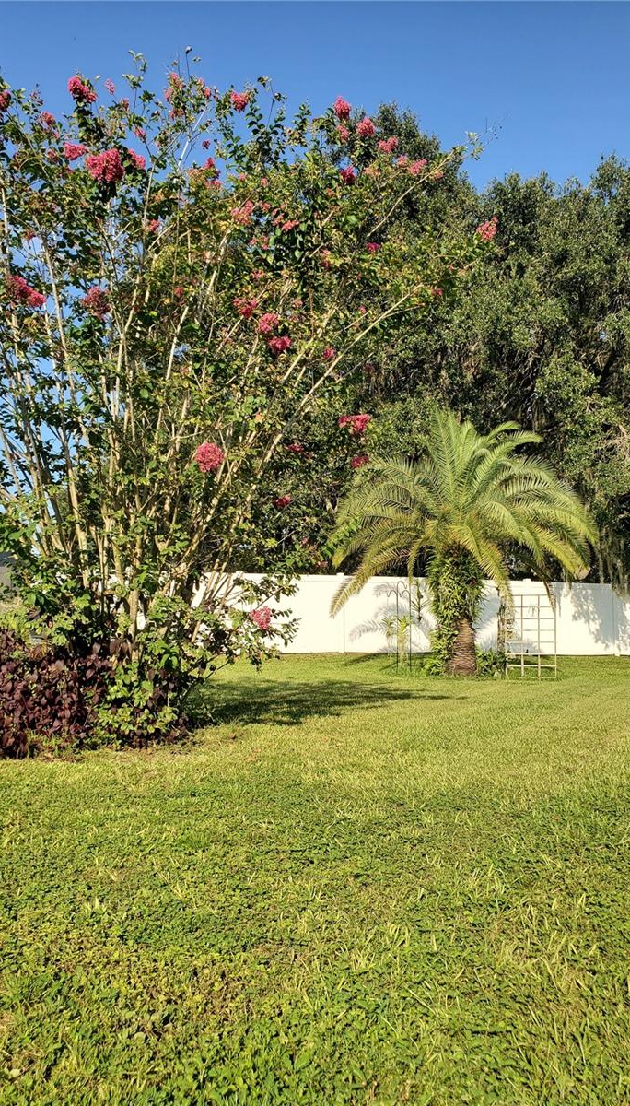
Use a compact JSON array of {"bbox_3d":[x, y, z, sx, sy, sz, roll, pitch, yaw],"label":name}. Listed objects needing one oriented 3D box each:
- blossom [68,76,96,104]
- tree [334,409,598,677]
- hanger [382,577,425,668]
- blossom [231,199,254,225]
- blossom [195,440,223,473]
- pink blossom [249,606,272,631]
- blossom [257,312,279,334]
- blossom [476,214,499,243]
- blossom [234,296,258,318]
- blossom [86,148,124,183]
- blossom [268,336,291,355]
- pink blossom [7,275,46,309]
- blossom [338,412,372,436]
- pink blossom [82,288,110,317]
[{"bbox_3d":[-2.241,-4.460,8.000,0.266,0.266,0.266,0,-3,0],"label":"blossom"},{"bbox_3d":[2.742,-0.196,15.400,4.822,4.822,4.678,0,-3,0],"label":"tree"},{"bbox_3d":[1.647,1.341,15.300,0.680,1.680,0.180,0,-3,-3],"label":"hanger"},{"bbox_3d":[-0.740,-3.485,8.500,0.238,0.246,0.230,0,-3,-5],"label":"blossom"},{"bbox_3d":[-0.978,-0.893,7.700,0.256,0.290,0.273,0,-3,0],"label":"blossom"},{"bbox_3d":[-0.541,0.641,8.200,0.212,0.237,0.213,0,-3,-4],"label":"pink blossom"},{"bbox_3d":[-0.480,-2.325,8.400,0.224,0.224,0.224,0,-3,0],"label":"blossom"},{"bbox_3d":[1.717,-3.246,8.300,0.221,0.276,0.247,0,-3,0],"label":"blossom"},{"bbox_3d":[-0.686,-2.463,8.300,0.239,0.221,0.230,0,-3,0],"label":"blossom"},{"bbox_3d":[-1.876,-3.452,7.400,0.334,0.290,0.297,1,-3,-15],"label":"blossom"},{"bbox_3d":[-0.355,-2.067,8.300,0.239,0.203,0.220,0,-3,0],"label":"blossom"},{"bbox_3d":[-2.704,-2.453,7.800,0.363,0.312,0.337,0,-3,0],"label":"pink blossom"},{"bbox_3d":[0.410,-1.316,8.500,0.321,0.226,0.269,0,-3,0],"label":"blossom"},{"bbox_3d":[-2.064,-2.358,7.800,0.252,0.274,0.250,1,-3,-15],"label":"pink blossom"}]

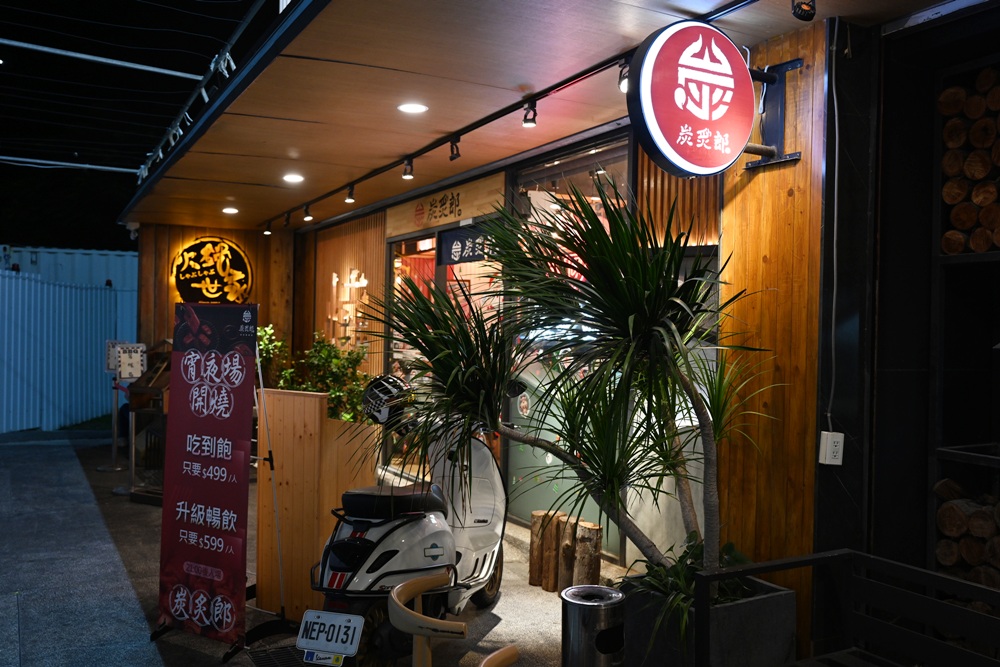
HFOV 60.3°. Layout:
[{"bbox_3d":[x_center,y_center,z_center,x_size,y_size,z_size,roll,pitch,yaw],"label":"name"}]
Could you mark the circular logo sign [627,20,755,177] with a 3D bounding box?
[{"bbox_3d":[0.765,-0.923,3.414,0.605,0.605,0.085,1,0,-30],"label":"circular logo sign"}]

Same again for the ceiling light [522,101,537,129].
[{"bbox_3d":[0.160,-1.165,4.580,0.075,0.150,0.080,1,0,-28],"label":"ceiling light"}]

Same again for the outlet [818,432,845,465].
[{"bbox_3d":[1.299,0.450,3.370,0.076,0.122,0.042,4,-1,-20],"label":"outlet"}]

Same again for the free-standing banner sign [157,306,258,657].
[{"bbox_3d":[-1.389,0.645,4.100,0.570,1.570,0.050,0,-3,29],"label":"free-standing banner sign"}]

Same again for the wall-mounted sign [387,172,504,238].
[{"bbox_3d":[-0.542,-1.077,7.490,0.040,0.300,2.450,1,0,-28],"label":"wall-mounted sign"}]

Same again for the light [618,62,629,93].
[{"bbox_3d":[0.567,-1.152,3.860,0.075,0.145,0.090,1,0,-28],"label":"light"}]

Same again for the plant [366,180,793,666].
[{"bbox_3d":[0.273,0.429,3.392,1.720,2.090,1.200,1,0,0],"label":"plant"}]

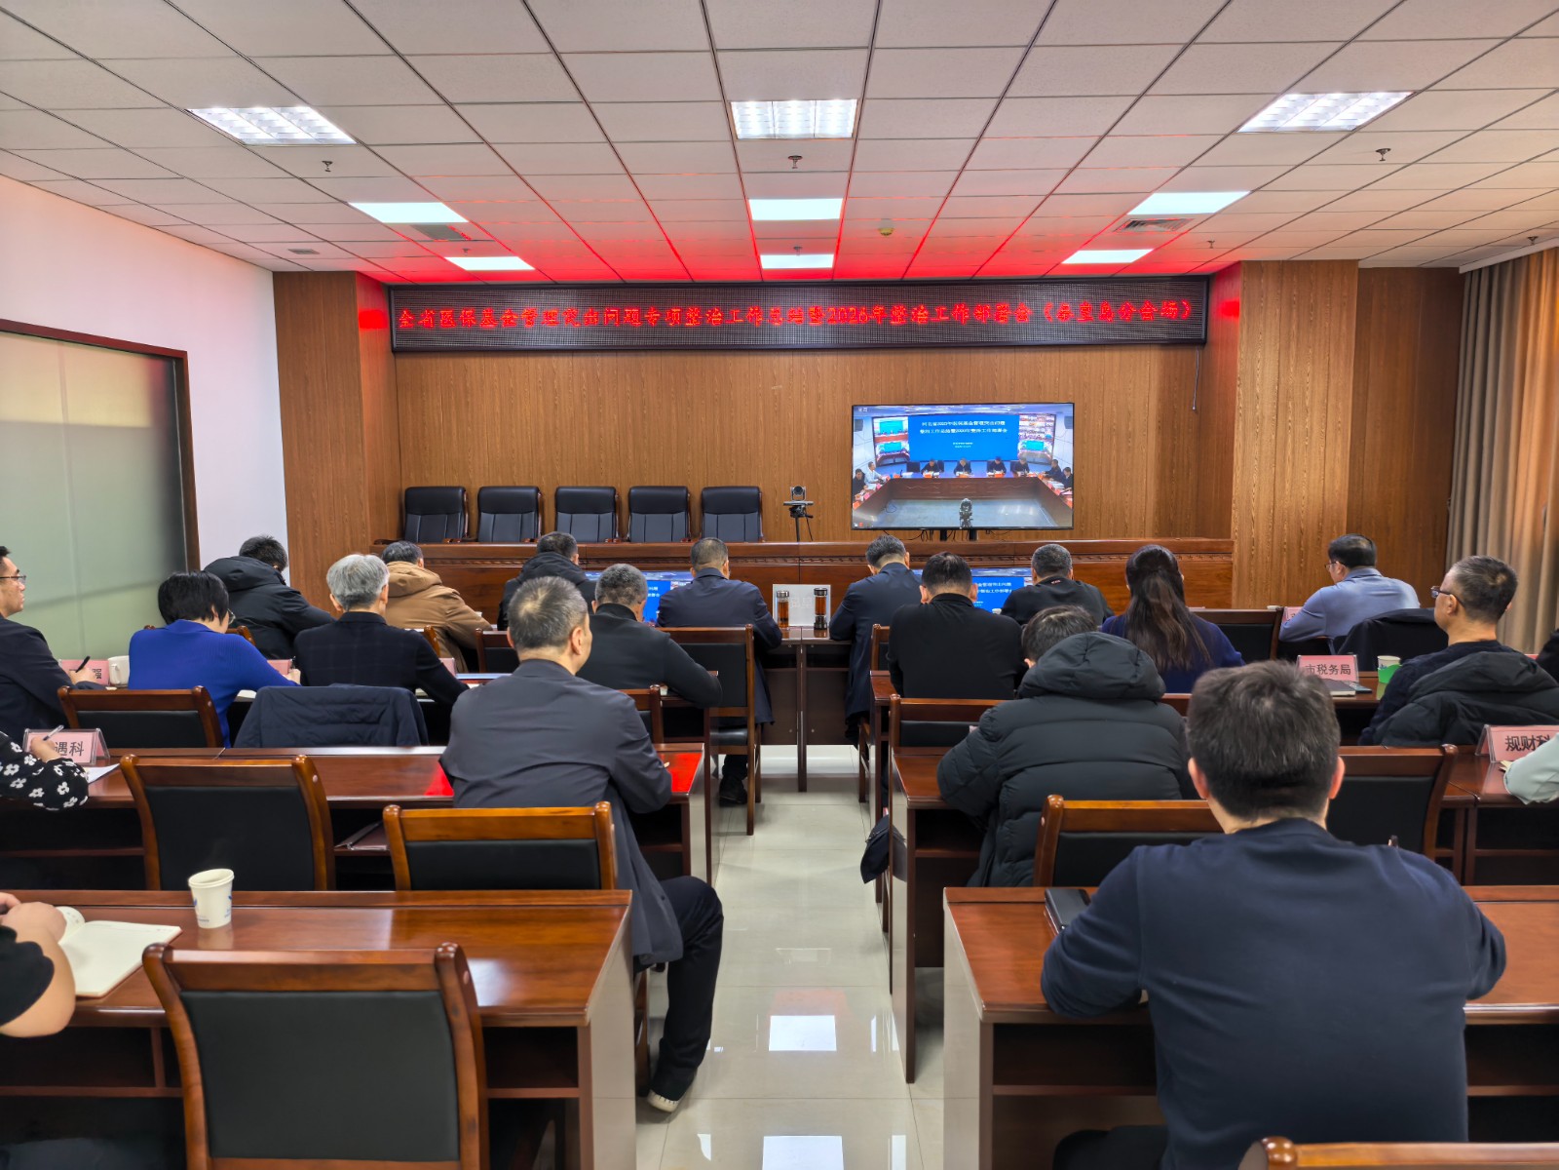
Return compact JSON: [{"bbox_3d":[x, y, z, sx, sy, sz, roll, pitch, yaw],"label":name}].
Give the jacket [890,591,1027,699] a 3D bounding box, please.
[{"bbox_3d":[0.588,0.369,3.615,0.500,0.670,0.460,0,7,1],"label":"jacket"}]

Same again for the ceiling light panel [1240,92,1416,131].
[{"bbox_3d":[2.543,-2.228,5.072,0.600,0.050,0.580,0,6,1],"label":"ceiling light panel"}]

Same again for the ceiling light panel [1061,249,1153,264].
[{"bbox_3d":[2.524,-2.529,8.351,0.590,0.040,0.590,0,6,1],"label":"ceiling light panel"}]

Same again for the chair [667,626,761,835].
[{"bbox_3d":[-0.337,0.599,4.788,0.470,0.920,0.570,0,7,1],"label":"chair"}]

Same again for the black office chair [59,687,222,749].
[{"bbox_3d":[-2.032,0.765,3.740,0.470,0.930,0.550,0,7,1],"label":"black office chair"}]

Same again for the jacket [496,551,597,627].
[{"bbox_3d":[-1.000,0.189,4.973,0.580,0.660,0.500,0,6,1],"label":"jacket"}]

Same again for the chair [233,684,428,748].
[{"bbox_3d":[-1.366,0.745,3.597,0.500,0.920,0.570,0,7,1],"label":"chair"}]

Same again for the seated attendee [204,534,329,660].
[{"bbox_3d":[-2.358,0.408,5.127,0.570,1.290,0.760,1,6,9],"label":"seated attendee"}]

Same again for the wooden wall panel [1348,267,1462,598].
[{"bbox_3d":[5.204,-1.024,9.120,0.828,3.175,0.050,0,6,1],"label":"wooden wall panel"}]

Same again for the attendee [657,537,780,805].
[{"bbox_3d":[-0.286,0.417,5.055,0.580,1.280,0.820,0,6,1],"label":"attendee"}]

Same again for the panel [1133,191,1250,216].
[{"bbox_3d":[2.505,-2.369,6.679,0.595,0.050,0.595,0,7,1],"label":"panel"}]

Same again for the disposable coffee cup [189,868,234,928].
[{"bbox_3d":[-1.039,0.579,1.986,0.080,0.090,0.080,0,6,0],"label":"disposable coffee cup"}]

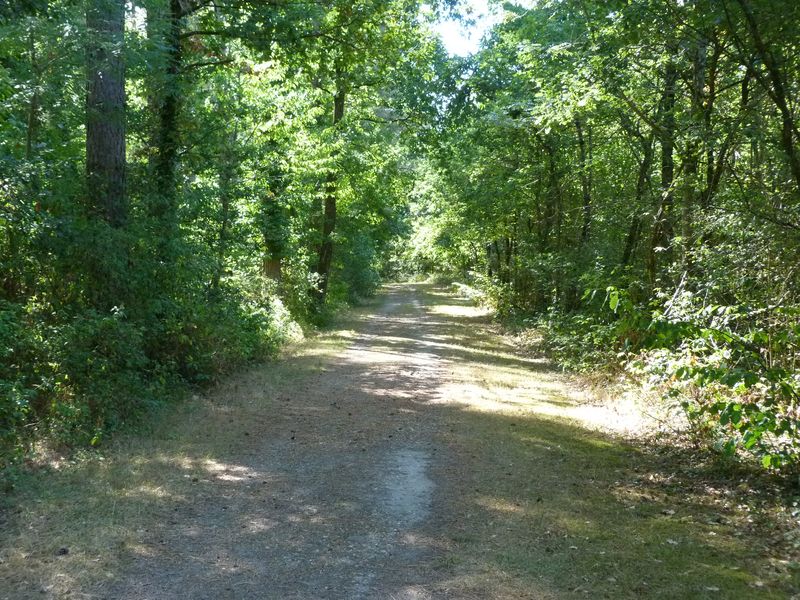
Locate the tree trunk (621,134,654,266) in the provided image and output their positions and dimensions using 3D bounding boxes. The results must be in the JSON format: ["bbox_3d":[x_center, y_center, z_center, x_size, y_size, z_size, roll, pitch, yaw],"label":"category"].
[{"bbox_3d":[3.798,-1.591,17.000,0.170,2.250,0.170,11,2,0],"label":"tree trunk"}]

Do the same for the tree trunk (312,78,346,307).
[{"bbox_3d":[-2.041,-3.222,31.000,0.430,6.900,0.430,5,2,0],"label":"tree trunk"}]

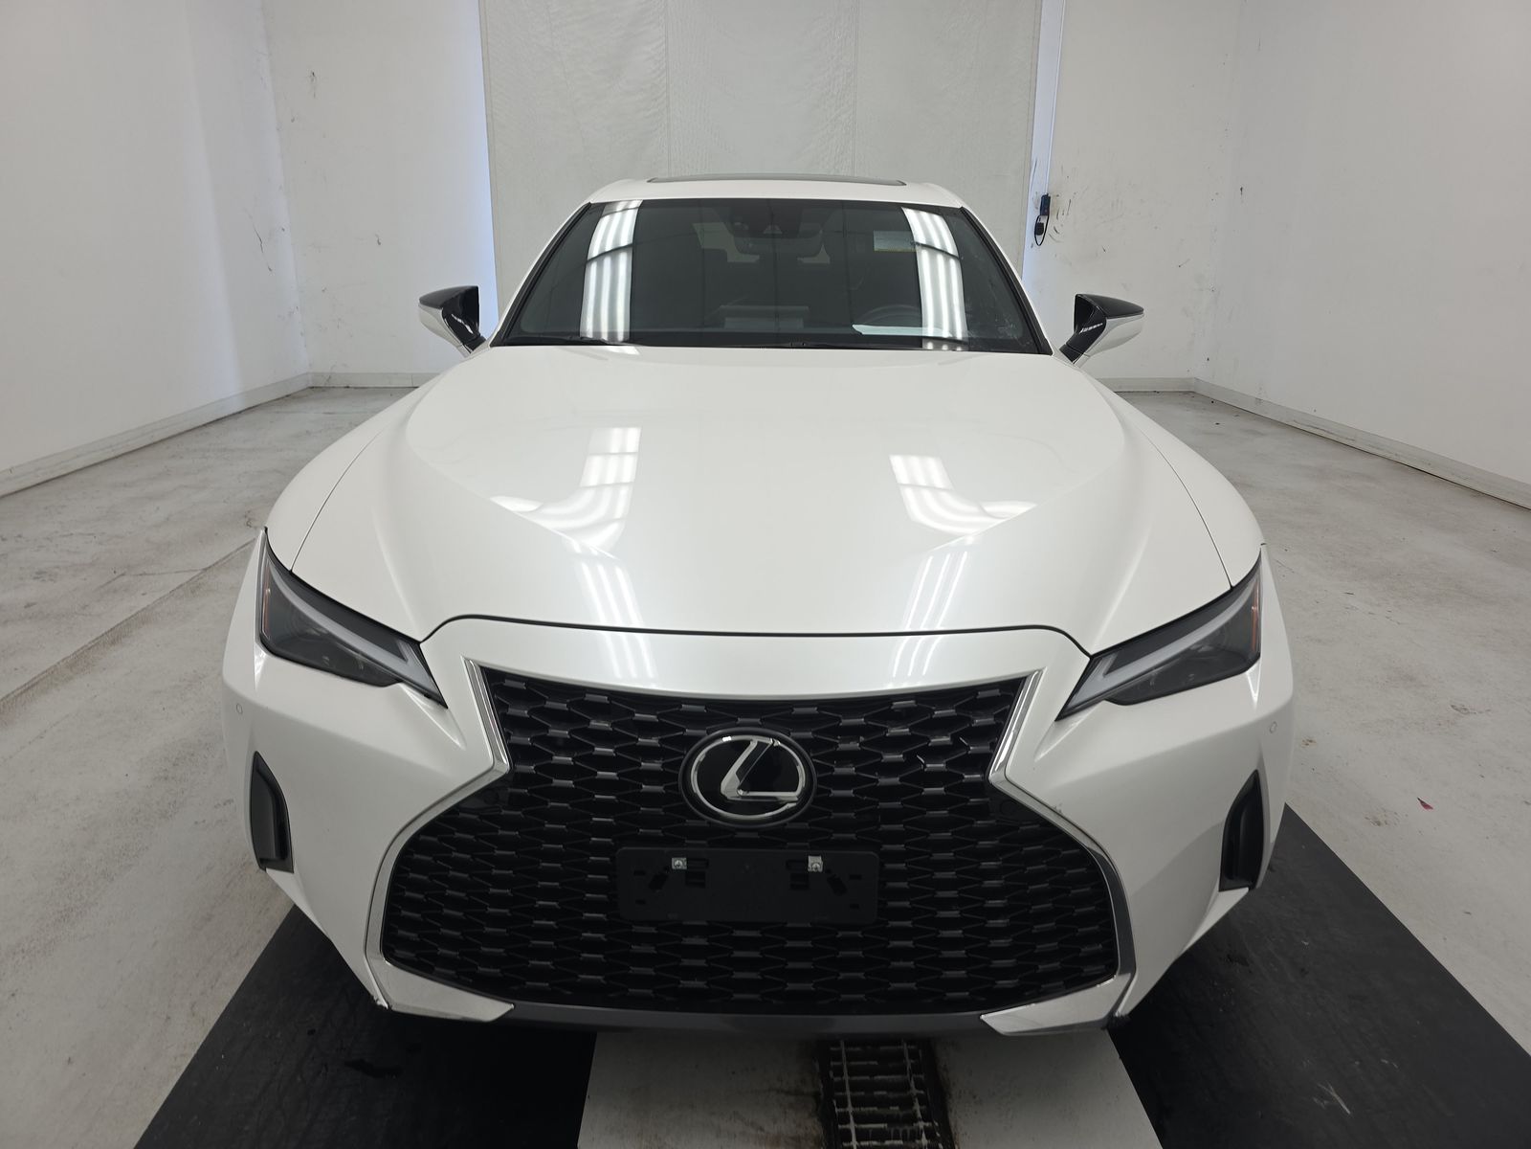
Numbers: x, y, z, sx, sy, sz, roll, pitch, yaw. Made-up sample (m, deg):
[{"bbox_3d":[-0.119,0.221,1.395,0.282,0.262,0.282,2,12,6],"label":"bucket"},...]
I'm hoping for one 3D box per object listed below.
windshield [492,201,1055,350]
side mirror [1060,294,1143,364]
[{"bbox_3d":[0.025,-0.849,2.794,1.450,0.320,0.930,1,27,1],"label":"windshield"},{"bbox_3d":[0.943,-0.685,2.850,0.220,0.185,0.160,1,19,1],"label":"side mirror"}]

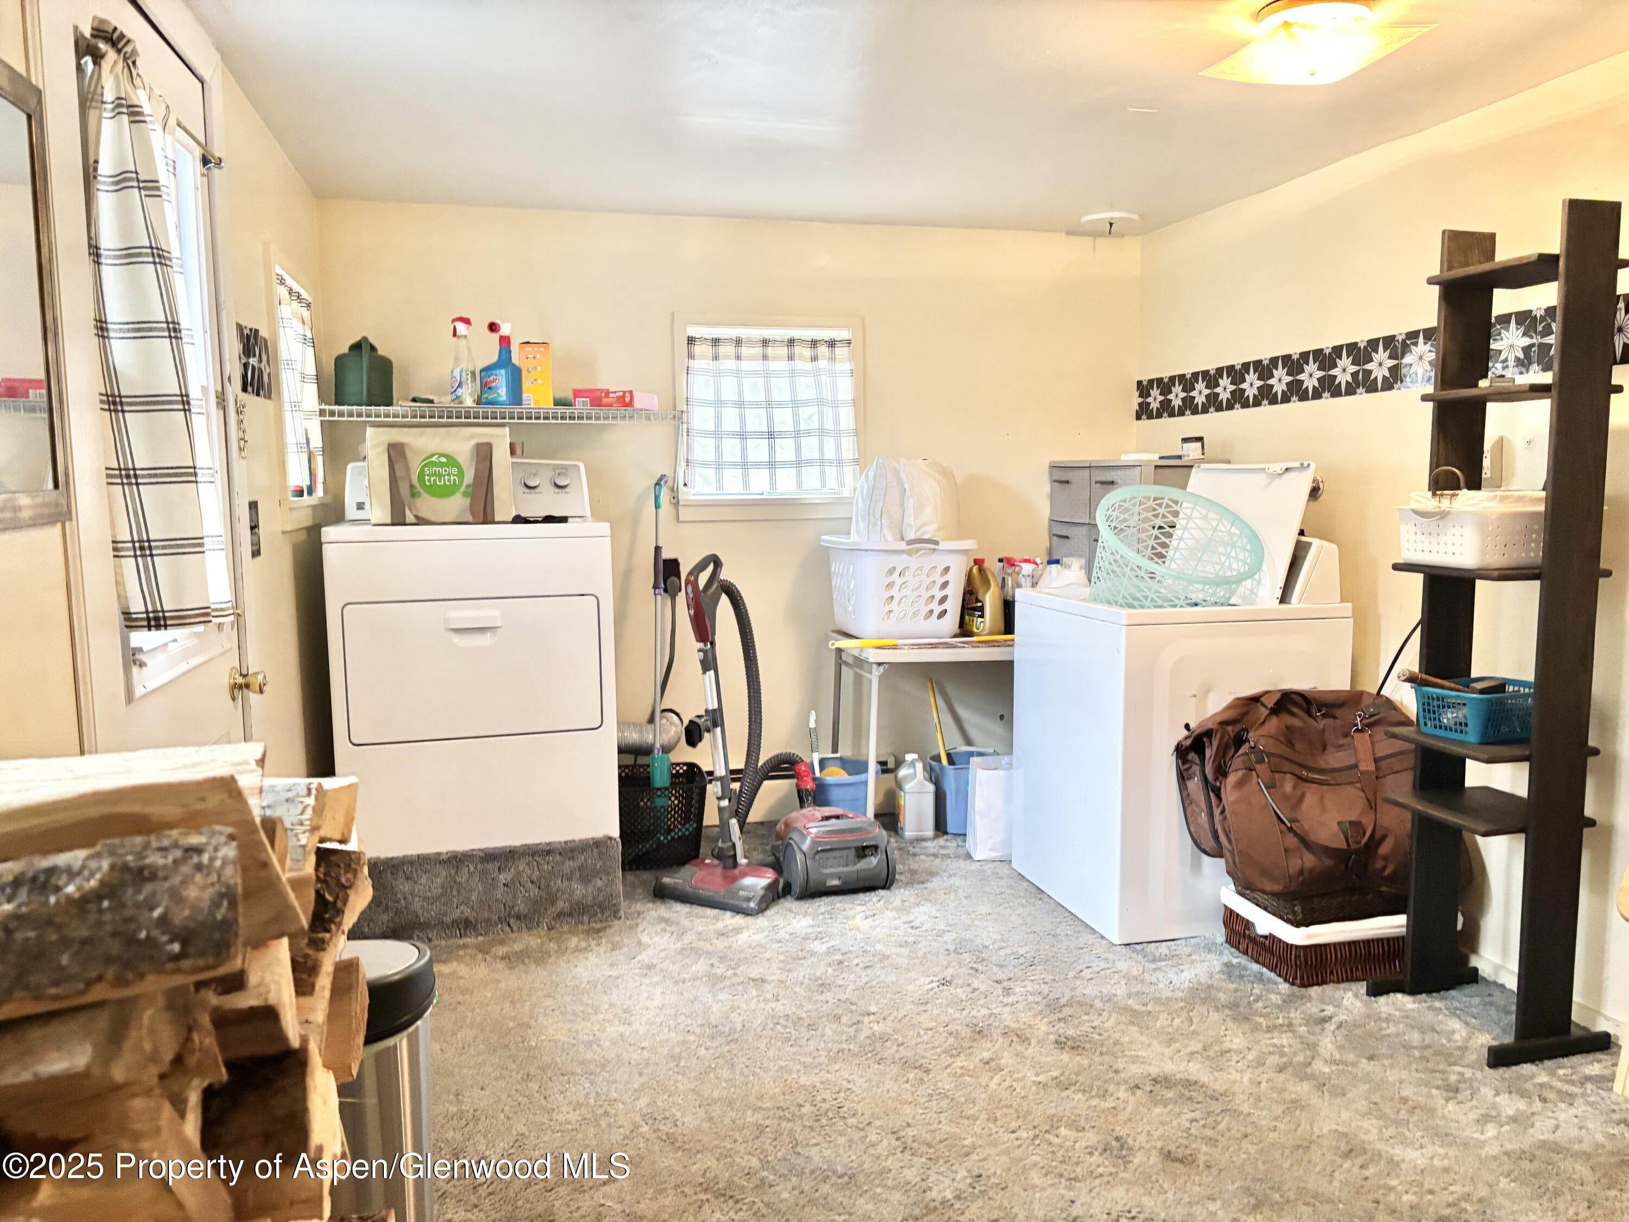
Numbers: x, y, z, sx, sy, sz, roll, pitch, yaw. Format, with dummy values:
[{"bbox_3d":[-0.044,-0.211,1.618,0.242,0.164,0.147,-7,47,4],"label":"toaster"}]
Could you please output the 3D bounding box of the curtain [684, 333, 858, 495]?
[{"bbox_3d":[-0.142,-0.689,4.309,0.615,0.563,0.050,-2,6,-14],"label":"curtain"}]

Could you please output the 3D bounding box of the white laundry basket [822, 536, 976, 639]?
[{"bbox_3d":[0.292,-0.096,4.251,0.395,0.329,0.506,-2,6,-13],"label":"white laundry basket"}]

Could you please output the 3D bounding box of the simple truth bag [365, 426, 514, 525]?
[{"bbox_3d":[-1.087,-0.395,3.572,0.405,0.280,0.190,-2,6,-14],"label":"simple truth bag"}]

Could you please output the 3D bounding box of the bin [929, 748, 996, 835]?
[{"bbox_3d":[0.552,0.653,4.420,0.265,0.265,0.260,-2,6,-14],"label":"bin"}]

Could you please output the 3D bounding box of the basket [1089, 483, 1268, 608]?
[{"bbox_3d":[1.010,-0.111,3.529,0.466,0.274,0.466,-1,40,-14],"label":"basket"}]

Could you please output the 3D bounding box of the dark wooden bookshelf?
[{"bbox_3d":[1.524,0.049,2.735,0.315,1.800,0.405,-2,6,-14],"label":"dark wooden bookshelf"}]

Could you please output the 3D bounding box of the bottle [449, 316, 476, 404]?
[{"bbox_3d":[-1.131,-0.794,3.939,0.081,0.301,0.069,4,8,38],"label":"bottle"}]

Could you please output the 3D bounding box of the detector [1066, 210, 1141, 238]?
[{"bbox_3d":[1.026,-1.358,4.295,0.210,0.045,0.210,-2,6,-14],"label":"detector"}]

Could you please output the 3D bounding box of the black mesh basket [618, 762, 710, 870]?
[{"bbox_3d":[-0.514,0.686,4.060,0.325,0.310,0.270,-2,6,-14],"label":"black mesh basket"}]

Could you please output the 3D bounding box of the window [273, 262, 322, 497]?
[{"bbox_3d":[-1.470,-0.623,3.481,0.070,0.610,0.645,-2,6,-14],"label":"window"}]

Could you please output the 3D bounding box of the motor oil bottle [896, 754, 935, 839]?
[{"bbox_3d":[0.352,0.646,4.306,0.111,0.284,0.157,-1,6,-6],"label":"motor oil bottle"}]

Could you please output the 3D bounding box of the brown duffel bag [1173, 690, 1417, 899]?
[{"bbox_3d":[1.295,0.451,3.147,0.669,0.486,0.344,-2,6,-13],"label":"brown duffel bag"}]

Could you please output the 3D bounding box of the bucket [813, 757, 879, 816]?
[{"bbox_3d":[0.110,0.671,4.234,0.243,0.253,0.258,0,6,0],"label":"bucket"}]

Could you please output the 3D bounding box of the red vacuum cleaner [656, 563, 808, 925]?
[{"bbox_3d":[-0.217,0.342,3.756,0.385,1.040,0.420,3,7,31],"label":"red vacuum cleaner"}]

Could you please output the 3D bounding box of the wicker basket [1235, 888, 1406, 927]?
[{"bbox_3d":[1.337,0.706,3.162,0.400,0.115,0.280,-2,6,-14],"label":"wicker basket"}]

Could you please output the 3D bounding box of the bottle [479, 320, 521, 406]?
[{"bbox_3d":[-1.017,-0.792,3.956,0.111,0.292,0.071,2,6,20],"label":"bottle"}]

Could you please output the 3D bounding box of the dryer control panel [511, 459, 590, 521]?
[{"bbox_3d":[-1.083,-0.374,3.831,0.709,0.177,0.172,-2,6,-17],"label":"dryer control panel"}]

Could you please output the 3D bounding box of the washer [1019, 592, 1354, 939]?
[{"bbox_3d":[1.057,0.397,3.647,0.689,0.909,0.695,-2,6,-14],"label":"washer"}]

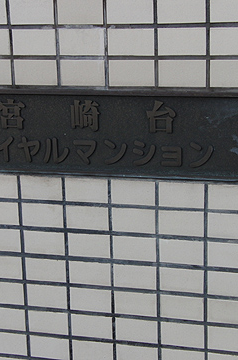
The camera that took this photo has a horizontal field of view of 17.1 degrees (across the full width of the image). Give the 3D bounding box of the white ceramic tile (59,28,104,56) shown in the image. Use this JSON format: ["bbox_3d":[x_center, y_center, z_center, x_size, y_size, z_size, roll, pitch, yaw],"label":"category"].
[{"bbox_3d":[-0.087,-0.326,1.857,0.108,0.060,0.010,2,15,14],"label":"white ceramic tile"}]

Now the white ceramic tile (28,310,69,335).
[{"bbox_3d":[-0.180,0.362,2.022,0.108,0.060,0.010,3,15,15],"label":"white ceramic tile"}]

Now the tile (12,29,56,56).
[{"bbox_3d":[-0.198,-0.323,1.849,0.108,0.060,0.010,2,15,14],"label":"tile"}]

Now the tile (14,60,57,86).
[{"bbox_3d":[-0.195,-0.253,1.857,0.108,0.060,0.010,2,15,15],"label":"tile"}]

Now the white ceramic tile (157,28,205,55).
[{"bbox_3d":[0.139,-0.305,1.739,0.108,0.061,0.010,2,15,15],"label":"white ceramic tile"}]

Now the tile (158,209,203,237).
[{"bbox_3d":[0.148,0.101,1.845,0.108,0.061,0.010,2,15,15],"label":"tile"}]

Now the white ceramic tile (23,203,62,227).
[{"bbox_3d":[-0.185,0.085,1.931,0.108,0.061,0.010,2,15,15],"label":"white ceramic tile"}]

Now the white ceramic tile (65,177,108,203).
[{"bbox_3d":[-0.076,0.024,1.898,0.108,0.060,0.010,2,15,15],"label":"white ceramic tile"}]

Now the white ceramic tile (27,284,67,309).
[{"bbox_3d":[-0.181,0.292,1.998,0.108,0.060,0.010,2,15,15],"label":"white ceramic tile"}]

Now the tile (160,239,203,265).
[{"bbox_3d":[0.150,0.170,1.886,0.108,0.060,0.010,2,15,14],"label":"tile"}]

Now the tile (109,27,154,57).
[{"bbox_3d":[0.027,-0.311,1.773,0.108,0.060,0.010,3,15,15],"label":"tile"}]

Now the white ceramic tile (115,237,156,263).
[{"bbox_3d":[0.038,0.166,1.900,0.108,0.060,0.010,3,15,15],"label":"white ceramic tile"}]

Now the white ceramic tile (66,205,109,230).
[{"bbox_3d":[-0.075,0.092,1.916,0.108,0.060,0.010,2,15,15],"label":"white ceramic tile"}]

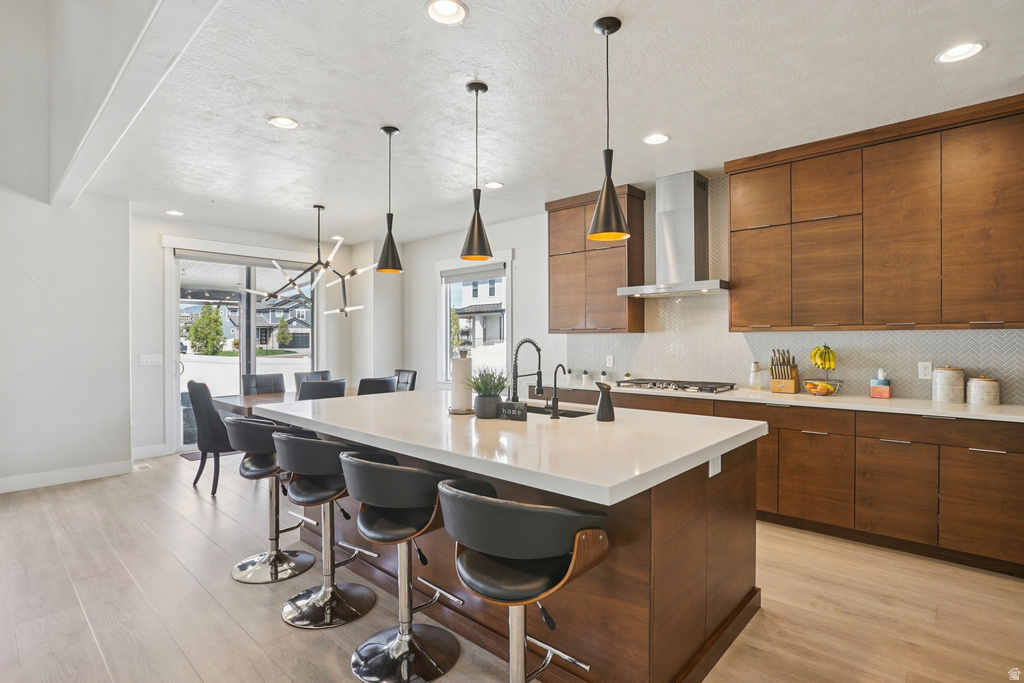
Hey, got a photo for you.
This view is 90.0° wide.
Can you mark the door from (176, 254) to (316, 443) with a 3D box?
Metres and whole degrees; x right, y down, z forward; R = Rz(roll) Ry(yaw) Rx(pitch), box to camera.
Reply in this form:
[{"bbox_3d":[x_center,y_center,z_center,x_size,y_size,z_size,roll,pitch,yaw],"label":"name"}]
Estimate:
[{"bbox_3d":[-3.339,0.102,6.595,0.120,2.360,1.760,0,0,43],"label":"door"}]

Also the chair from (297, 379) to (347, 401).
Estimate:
[{"bbox_3d":[-1.881,0.823,4.771,0.600,0.950,0.460,0,0,43],"label":"chair"}]

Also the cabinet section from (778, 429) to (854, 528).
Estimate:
[{"bbox_3d":[2.249,0.916,3.687,0.455,0.603,0.581,0,0,42],"label":"cabinet section"}]

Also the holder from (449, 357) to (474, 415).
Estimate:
[{"bbox_3d":[-0.288,0.231,2.944,0.148,0.366,0.148,0,0,0],"label":"holder"}]

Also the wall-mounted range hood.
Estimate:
[{"bbox_3d":[1.464,-0.928,4.492,0.910,1.040,0.530,0,1,43],"label":"wall-mounted range hood"}]

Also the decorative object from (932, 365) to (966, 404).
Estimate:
[{"bbox_3d":[2.814,0.274,3.297,0.162,0.238,0.162,0,0,43],"label":"decorative object"}]

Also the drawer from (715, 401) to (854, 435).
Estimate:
[{"bbox_3d":[2.052,0.534,3.805,0.917,0.165,0.480,0,1,43],"label":"drawer"}]

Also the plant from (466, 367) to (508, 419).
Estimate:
[{"bbox_3d":[-0.132,0.285,2.804,0.235,0.262,0.235,0,0,0],"label":"plant"}]

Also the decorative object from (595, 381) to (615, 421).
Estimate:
[{"bbox_3d":[0.488,0.316,2.676,0.102,0.193,0.093,0,0,18],"label":"decorative object"}]

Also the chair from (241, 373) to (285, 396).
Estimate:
[{"bbox_3d":[-2.612,0.858,5.686,0.600,0.960,0.460,0,1,43],"label":"chair"}]

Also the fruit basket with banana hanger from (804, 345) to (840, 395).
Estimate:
[{"bbox_3d":[2.264,0.205,3.724,0.240,0.375,0.240,0,0,43],"label":"fruit basket with banana hanger"}]

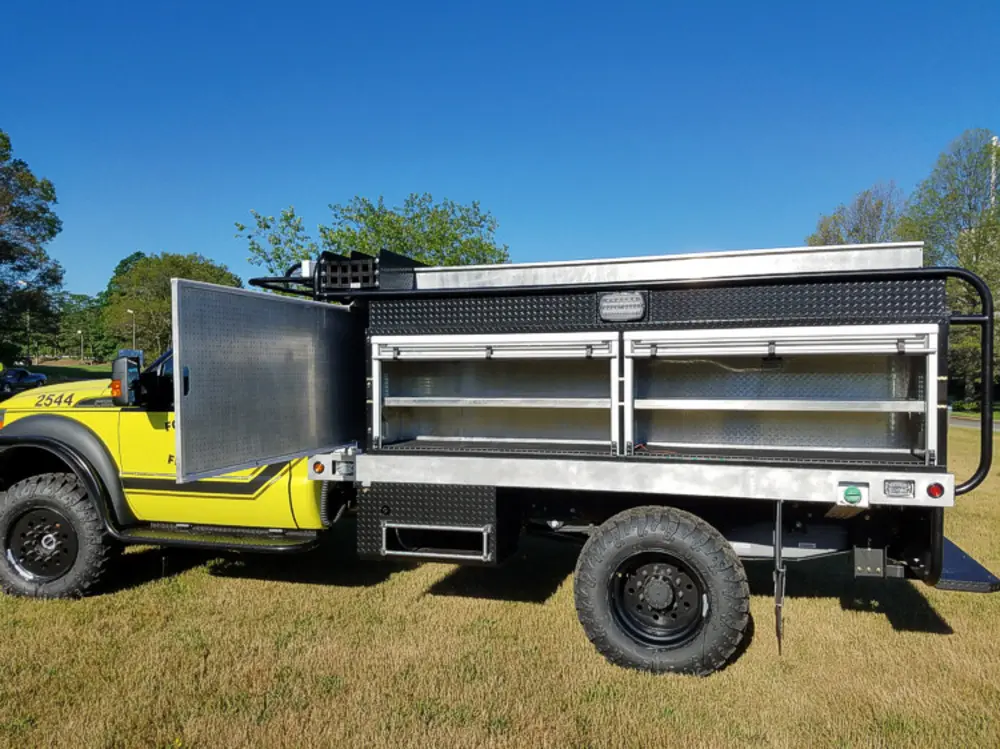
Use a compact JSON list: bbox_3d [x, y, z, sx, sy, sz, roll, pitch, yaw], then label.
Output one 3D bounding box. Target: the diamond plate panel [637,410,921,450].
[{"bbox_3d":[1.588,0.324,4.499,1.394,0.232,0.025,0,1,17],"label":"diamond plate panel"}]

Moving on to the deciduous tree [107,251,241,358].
[{"bbox_3d":[-32.620,-6.744,75.000,12.300,10.890,11.800,-1,1,-23],"label":"deciduous tree"}]

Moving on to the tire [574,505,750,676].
[{"bbox_3d":[0.873,1.183,4.066,0.910,0.910,0.320,0,1,17],"label":"tire"}]

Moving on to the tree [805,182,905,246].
[{"bbox_3d":[19.102,-4.724,40.000,6.200,11.010,6.200,0,1,26],"label":"tree"}]

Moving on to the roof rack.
[{"bbox_3d":[0.525,-0.610,5.060,3.720,0.283,2.100,0,1,17],"label":"roof rack"}]

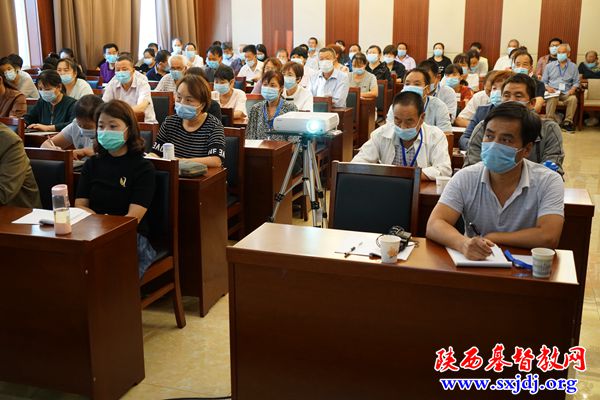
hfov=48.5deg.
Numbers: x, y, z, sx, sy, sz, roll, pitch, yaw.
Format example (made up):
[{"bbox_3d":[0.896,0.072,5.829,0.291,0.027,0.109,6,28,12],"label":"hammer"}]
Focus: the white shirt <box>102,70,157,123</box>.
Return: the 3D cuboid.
[{"bbox_3d":[-1.595,-0.889,6.277,0.470,0.580,0.350,4,15,16],"label":"white shirt"}]

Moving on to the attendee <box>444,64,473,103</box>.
[{"bbox_3d":[1.580,-0.731,6.658,0.550,1.190,0.720,6,16,22],"label":"attendee"}]

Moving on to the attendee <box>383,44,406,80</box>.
[{"bbox_3d":[1.363,-1.578,9.703,0.550,1.310,0.720,5,15,17],"label":"attendee"}]

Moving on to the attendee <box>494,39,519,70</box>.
[{"bbox_3d":[3.288,-1.786,10.510,0.520,1.320,0.780,5,15,19],"label":"attendee"}]

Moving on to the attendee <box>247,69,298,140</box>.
[{"bbox_3d":[-0.226,-0.333,4.999,0.480,1.240,0.760,5,15,19],"label":"attendee"}]

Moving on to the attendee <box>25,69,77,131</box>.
[{"bbox_3d":[-1.993,-0.439,5.424,0.580,1.210,0.720,5,15,17],"label":"attendee"}]

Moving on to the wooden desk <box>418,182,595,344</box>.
[{"bbox_3d":[0.831,0.305,3.483,1.200,0.760,0.380,5,15,17],"label":"wooden desk"}]

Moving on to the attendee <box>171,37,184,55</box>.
[{"bbox_3d":[-2.090,-2.066,11.383,0.480,1.358,0.750,5,15,17],"label":"attendee"}]

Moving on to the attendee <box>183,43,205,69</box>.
[{"bbox_3d":[-1.694,-1.803,10.509,0.480,1.288,0.750,5,15,17],"label":"attendee"}]

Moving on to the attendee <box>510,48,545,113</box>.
[{"bbox_3d":[2.161,-0.747,6.433,0.520,1.313,0.780,5,15,17],"label":"attendee"}]

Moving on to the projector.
[{"bbox_3d":[0.037,-0.436,3.807,0.312,0.090,0.250,5,15,17],"label":"projector"}]

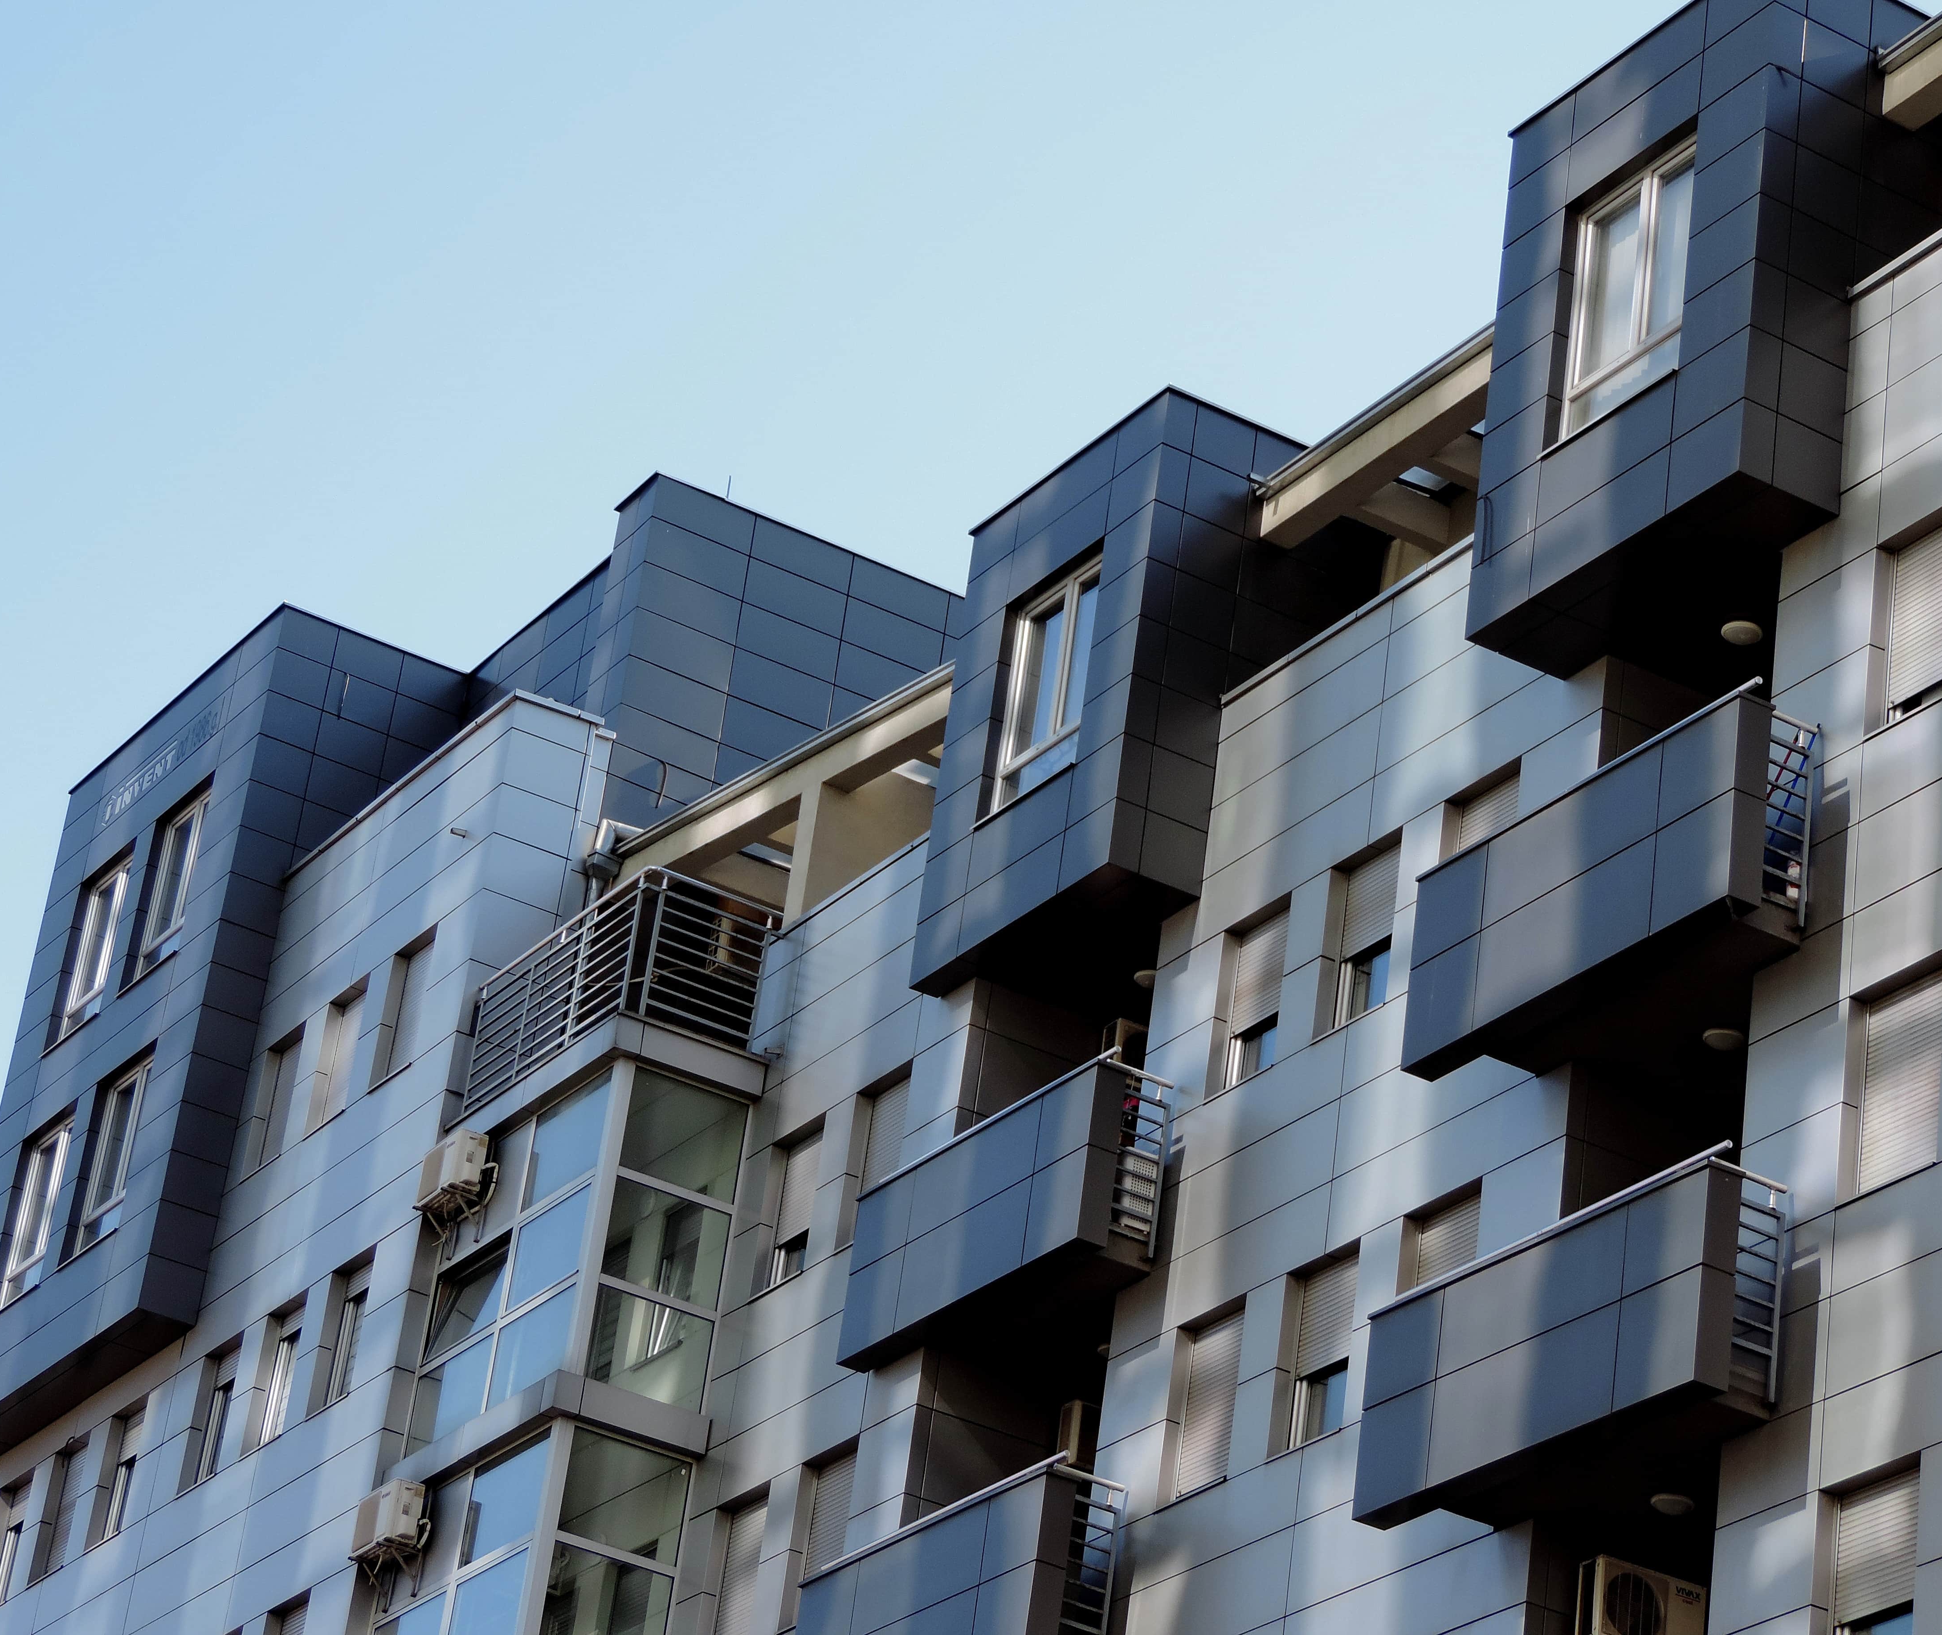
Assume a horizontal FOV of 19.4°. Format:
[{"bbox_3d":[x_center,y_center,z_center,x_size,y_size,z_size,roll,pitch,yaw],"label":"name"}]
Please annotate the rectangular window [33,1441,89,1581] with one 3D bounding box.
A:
[{"bbox_3d":[-7.947,6.213,50.406,0.120,1.270,0.800,21,-30,-24],"label":"rectangular window"}]

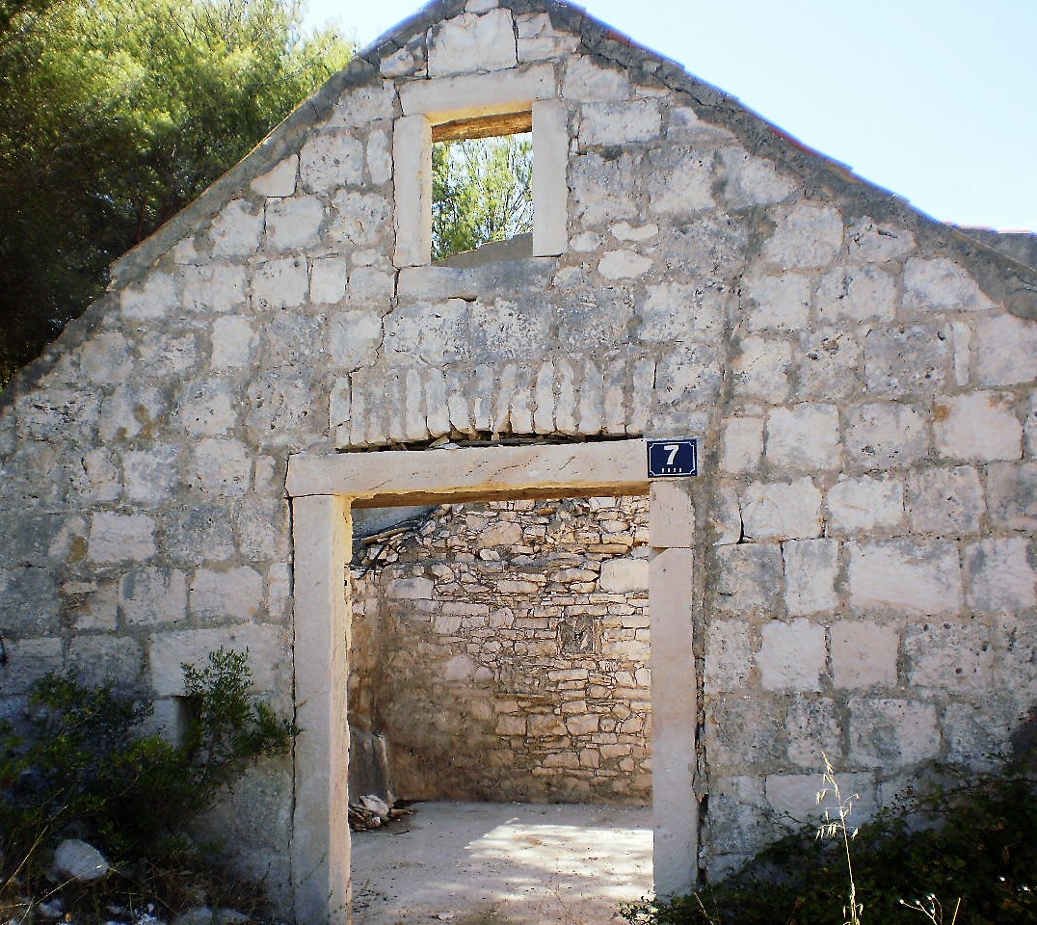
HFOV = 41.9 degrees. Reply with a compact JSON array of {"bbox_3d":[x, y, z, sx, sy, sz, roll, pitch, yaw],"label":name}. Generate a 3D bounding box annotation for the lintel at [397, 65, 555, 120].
[{"bbox_3d":[-0.180,-1.788,6.640,0.782,0.189,0.190,-3,-9,15],"label":"lintel"}]

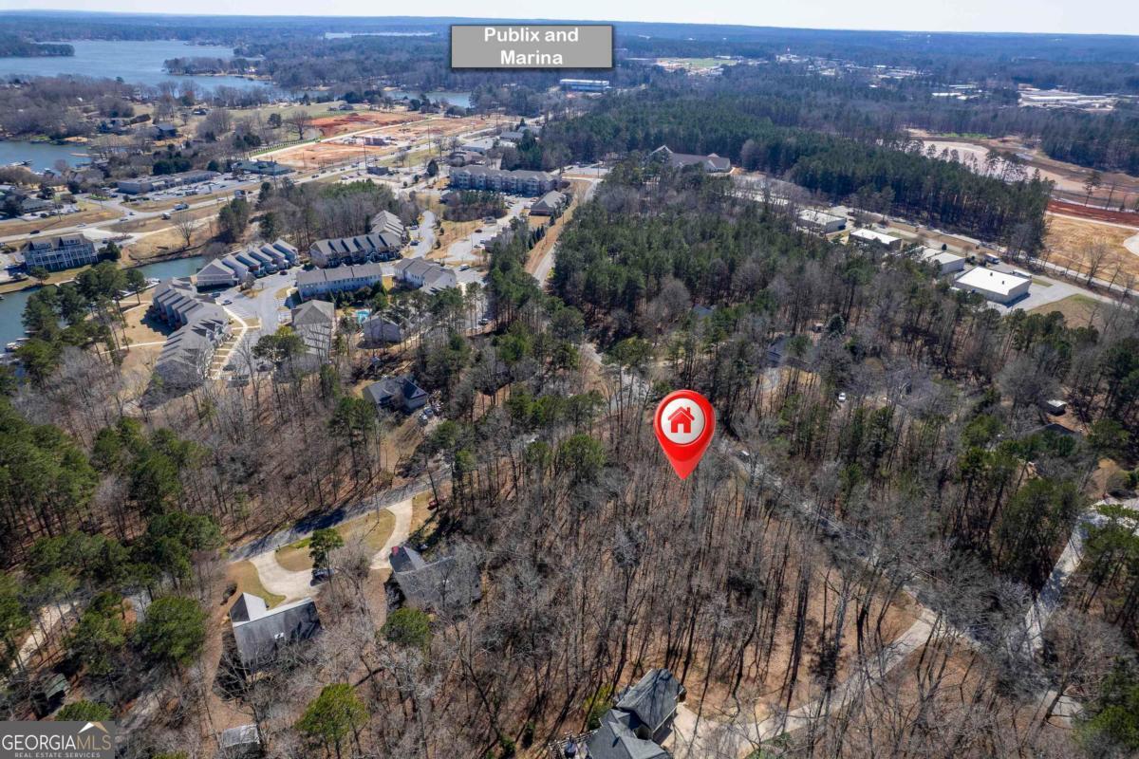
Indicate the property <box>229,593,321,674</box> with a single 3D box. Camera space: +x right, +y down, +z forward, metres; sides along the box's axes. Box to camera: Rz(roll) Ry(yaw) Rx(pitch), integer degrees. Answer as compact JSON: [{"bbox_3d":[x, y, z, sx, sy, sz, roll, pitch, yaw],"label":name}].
[{"bbox_3d":[-57.145,47.502,135.432,14.274,8.017,15.838,-13,31,-26],"label":"property"}]

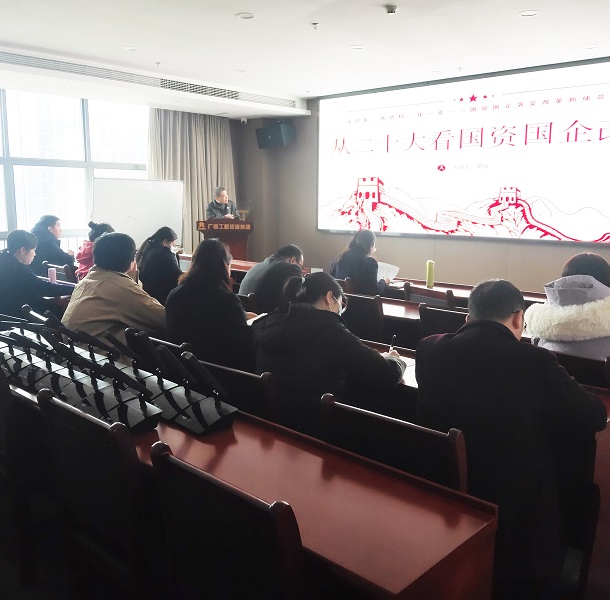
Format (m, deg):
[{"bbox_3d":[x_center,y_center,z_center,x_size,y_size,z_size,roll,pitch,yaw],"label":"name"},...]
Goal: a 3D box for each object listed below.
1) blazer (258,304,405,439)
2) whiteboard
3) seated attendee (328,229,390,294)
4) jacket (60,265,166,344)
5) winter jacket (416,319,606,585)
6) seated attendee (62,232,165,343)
[{"bbox_3d":[0.079,0.313,2.537,0.580,0.660,0.600,9,13,43],"label":"blazer"},{"bbox_3d":[-2.370,-1.226,8.720,0.050,1.010,1.570,7,12,37],"label":"whiteboard"},{"bbox_3d":[0.557,-0.009,5.684,0.480,1.280,0.740,9,13,42],"label":"seated attendee"},{"bbox_3d":[-1.160,0.148,3.756,0.570,0.700,0.500,9,13,42],"label":"jacket"},{"bbox_3d":[0.721,0.433,2.162,0.570,0.780,0.520,9,13,42],"label":"winter jacket"},{"bbox_3d":[-0.950,0.269,3.551,0.640,1.280,0.800,9,13,43],"label":"seated attendee"}]

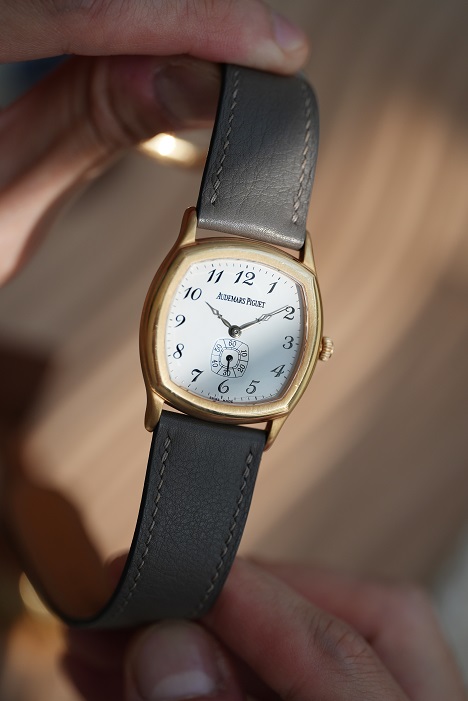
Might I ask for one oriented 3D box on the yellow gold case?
[{"bbox_3d":[0.000,-0.004,0.366,0.033,0.041,0.009,11,0,-15],"label":"yellow gold case"}]

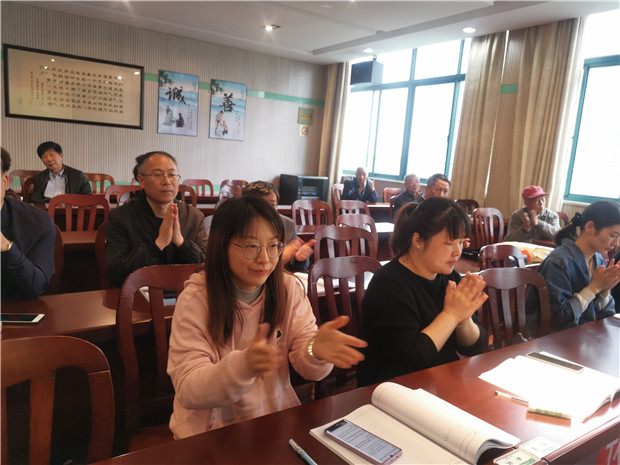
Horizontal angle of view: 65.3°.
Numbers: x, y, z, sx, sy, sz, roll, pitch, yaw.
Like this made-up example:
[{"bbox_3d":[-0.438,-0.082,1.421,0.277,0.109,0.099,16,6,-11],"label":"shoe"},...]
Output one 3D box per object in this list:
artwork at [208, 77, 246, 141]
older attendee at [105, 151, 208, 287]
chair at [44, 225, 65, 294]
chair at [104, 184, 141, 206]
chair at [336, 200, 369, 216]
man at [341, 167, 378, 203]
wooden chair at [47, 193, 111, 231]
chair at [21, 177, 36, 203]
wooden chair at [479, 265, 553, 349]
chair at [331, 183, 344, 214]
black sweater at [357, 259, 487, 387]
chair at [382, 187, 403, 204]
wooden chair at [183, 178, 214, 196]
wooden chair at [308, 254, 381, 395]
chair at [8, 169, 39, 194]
[{"bbox_3d":[-1.263,-1.883,7.517,0.590,0.870,0.025,-2,11,-35],"label":"artwork"},{"bbox_3d":[-0.754,0.278,2.410,0.520,1.330,0.680,-2,11,-34],"label":"older attendee"},{"bbox_3d":[-1.427,0.429,2.391,0.450,0.955,0.520,-2,11,-35],"label":"chair"},{"bbox_3d":[-1.631,0.074,4.511,0.450,0.970,0.520,-2,11,-34],"label":"chair"},{"bbox_3d":[0.558,0.191,4.749,0.450,0.955,0.520,-2,11,-35],"label":"chair"},{"bbox_3d":[0.663,-0.319,7.037,0.560,1.250,0.750,-2,11,-35],"label":"man"},{"bbox_3d":[-1.647,0.224,3.575,0.450,0.955,0.520,-2,11,-35],"label":"wooden chair"},{"bbox_3d":[-2.563,-0.036,4.805,0.450,0.970,0.520,-2,11,-34],"label":"chair"},{"bbox_3d":[0.985,0.663,1.978,0.460,0.950,0.520,0,10,-27],"label":"wooden chair"},{"bbox_3d":[0.661,-0.217,7.347,0.450,0.970,0.520,-2,11,-34],"label":"chair"},{"bbox_3d":[0.436,0.405,1.866,0.480,0.550,0.420,-4,12,-42],"label":"black sweater"},{"bbox_3d":[1.422,-0.160,7.318,0.450,0.970,0.520,-2,11,-34],"label":"chair"},{"bbox_3d":[-1.363,-0.188,6.284,0.450,0.970,0.520,-2,11,-34],"label":"wooden chair"},{"bbox_3d":[0.270,0.610,1.977,0.460,0.950,0.520,-2,11,-35],"label":"wooden chair"},{"bbox_3d":[-3.225,-0.225,5.622,0.460,0.950,0.520,-2,11,-35],"label":"chair"}]

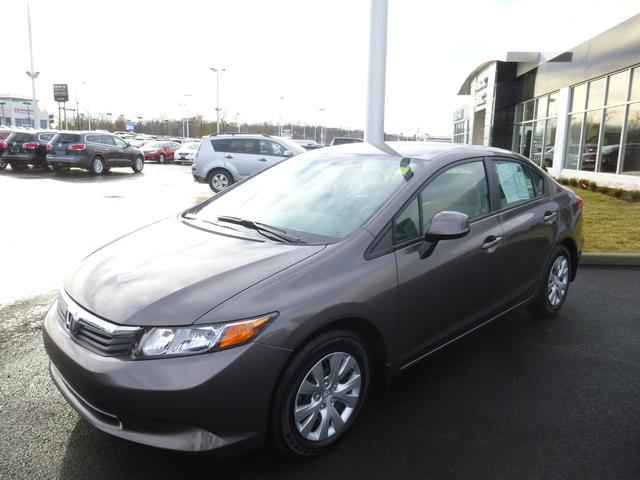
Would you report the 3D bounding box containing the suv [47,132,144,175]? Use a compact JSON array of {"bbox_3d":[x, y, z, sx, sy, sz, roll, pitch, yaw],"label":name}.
[{"bbox_3d":[-10.473,-4.123,22.027,2.000,1.830,5.100,2,12,9],"label":"suv"}]

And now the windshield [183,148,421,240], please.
[{"bbox_3d":[-0.082,-0.339,2.907,1.380,0.160,1.100,13,40,46],"label":"windshield"}]

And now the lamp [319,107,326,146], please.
[{"bbox_3d":[0.600,-28.050,116.378,1.700,10.000,0.700,0,12,0],"label":"lamp"}]

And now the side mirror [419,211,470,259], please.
[{"bbox_3d":[0.650,-0.024,2.400,0.160,0.220,0.220,-11,16,-42],"label":"side mirror"}]

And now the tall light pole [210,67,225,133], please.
[{"bbox_3d":[-11.916,-15.219,54.917,1.700,10.000,0.800,-2,12,-12],"label":"tall light pole"}]

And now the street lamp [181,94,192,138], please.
[{"bbox_3d":[-24.583,-21.946,86.696,2.000,10.000,0.700,-3,12,-15],"label":"street lamp"}]

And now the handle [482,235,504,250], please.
[{"bbox_3d":[1.064,0.019,2.854,0.225,0.065,0.055,-11,16,-42],"label":"handle"}]

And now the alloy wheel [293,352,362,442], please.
[{"bbox_3d":[0.014,0.700,2.129,0.410,0.410,0.150,-11,16,-42],"label":"alloy wheel"}]

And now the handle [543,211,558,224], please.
[{"bbox_3d":[1.720,-0.168,3.441,0.225,0.065,0.055,-11,16,-42],"label":"handle"}]

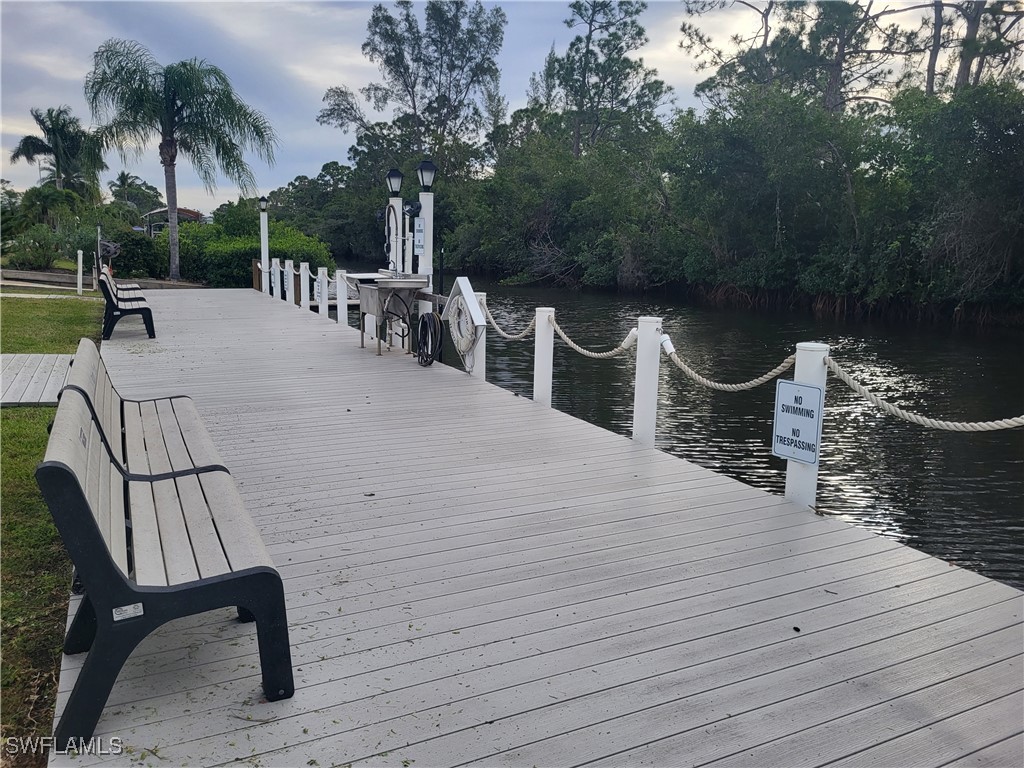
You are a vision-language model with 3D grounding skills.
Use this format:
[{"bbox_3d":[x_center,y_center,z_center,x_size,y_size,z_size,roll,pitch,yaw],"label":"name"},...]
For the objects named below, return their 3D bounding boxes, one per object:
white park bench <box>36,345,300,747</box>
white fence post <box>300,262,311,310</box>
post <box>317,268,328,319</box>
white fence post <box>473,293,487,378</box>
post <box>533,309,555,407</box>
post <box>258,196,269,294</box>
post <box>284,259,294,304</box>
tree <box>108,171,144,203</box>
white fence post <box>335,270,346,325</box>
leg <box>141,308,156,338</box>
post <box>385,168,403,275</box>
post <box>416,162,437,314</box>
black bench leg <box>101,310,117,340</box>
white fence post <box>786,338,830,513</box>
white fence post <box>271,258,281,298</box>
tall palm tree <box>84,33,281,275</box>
[{"bbox_3d":[-1.652,0.363,3.538,0.677,0.851,2.914,-4,11,-27],"label":"white park bench"},{"bbox_3d":[-4.351,-2.067,16.196,0.167,0.952,0.167,-4,11,-27],"label":"white fence post"},{"bbox_3d":[-3.579,-1.737,14.581,0.172,0.900,0.172,-5,12,-26],"label":"post"},{"bbox_3d":[-0.357,-0.526,8.456,0.164,0.945,0.164,-4,11,-27],"label":"white fence post"},{"bbox_3d":[0.287,-0.245,6.956,0.172,0.875,0.172,-5,12,-26],"label":"post"},{"bbox_3d":[-6.481,-3.608,20.075,0.235,2.480,0.235,-5,12,-26],"label":"post"},{"bbox_3d":[-5.040,-2.310,17.446,0.175,0.935,0.175,-5,12,-26],"label":"post"},{"bbox_3d":[-37.180,-16.682,74.483,3.780,7.547,3.780,-4,11,-27],"label":"tree"},{"bbox_3d":[-2.989,-1.522,13.561,0.164,0.931,0.164,-4,11,-27],"label":"white fence post"},{"bbox_3d":[-5.316,-0.886,11.224,0.190,0.430,0.065,-5,12,-26],"label":"leg"},{"bbox_3d":[-1.575,-1.699,10.448,0.240,2.400,0.240,-5,12,-26],"label":"post"},{"bbox_3d":[-1.073,-1.530,9.549,0.250,2.410,0.250,-5,12,-26],"label":"post"},{"bbox_3d":[-5.763,-0.839,11.005,0.190,0.410,0.065,-5,12,-26],"label":"black bench leg"},{"bbox_3d":[1.721,0.245,4.487,0.165,0.946,0.165,-4,11,-27],"label":"white fence post"},{"bbox_3d":[-5.789,-2.590,18.945,0.167,0.965,0.167,-4,11,-27],"label":"white fence post"},{"bbox_3d":[-9.618,-6.311,22.129,5.438,6.615,5.438,-4,11,-27],"label":"tall palm tree"}]

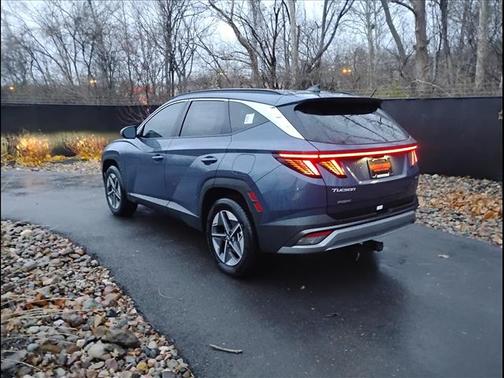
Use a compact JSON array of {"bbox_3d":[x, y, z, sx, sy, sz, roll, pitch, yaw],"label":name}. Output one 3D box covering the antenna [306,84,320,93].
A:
[{"bbox_3d":[0.572,-0.933,3.801,0.062,0.070,0.170,-11,15,-38],"label":"antenna"}]

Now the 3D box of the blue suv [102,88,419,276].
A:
[{"bbox_3d":[-0.367,-0.364,5.143,1.930,1.680,4.640,-11,15,-38],"label":"blue suv"}]

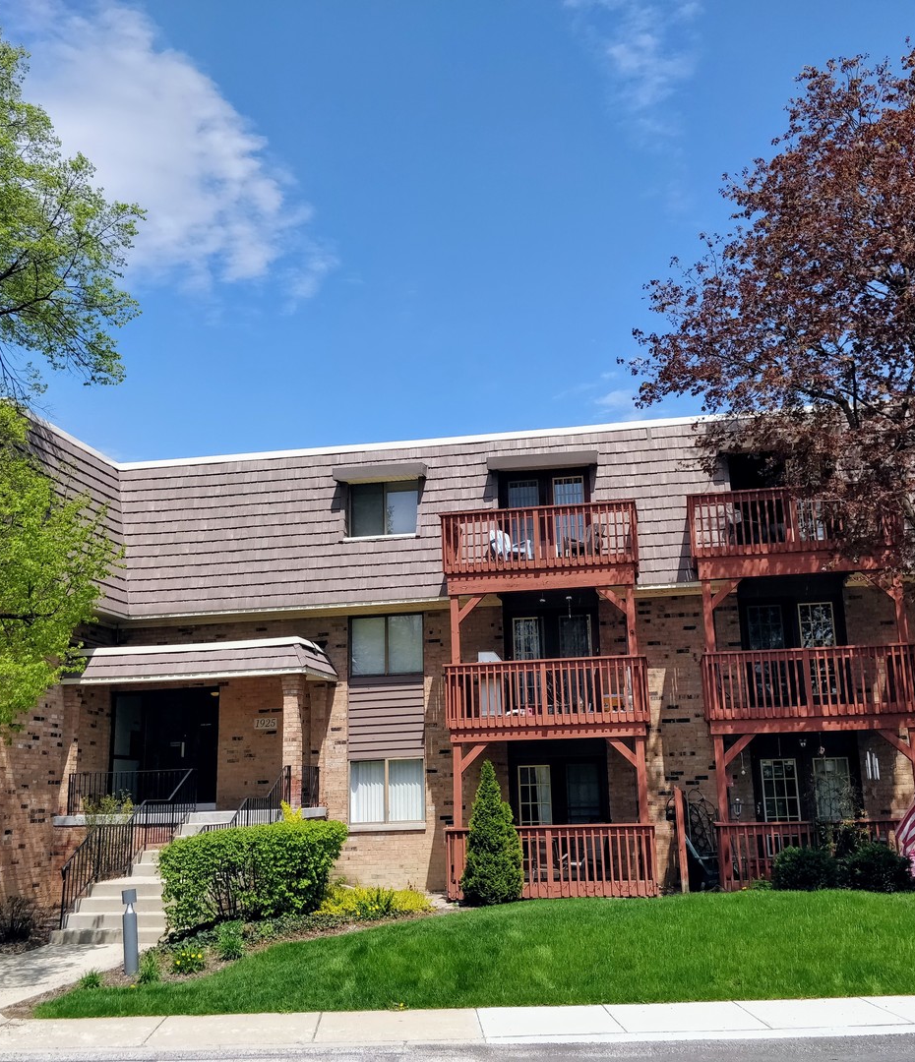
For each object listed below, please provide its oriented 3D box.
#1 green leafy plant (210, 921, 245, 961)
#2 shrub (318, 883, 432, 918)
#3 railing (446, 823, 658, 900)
[{"bbox_3d":[-3.078,5.507,13.226,0.440,0.440,0.450,-4,-11,9],"label":"green leafy plant"},{"bbox_3d":[-1.383,6.071,16.164,1.900,0.370,1.100,-4,-11,9],"label":"shrub"},{"bbox_3d":[1.637,5.591,16.776,3.458,1.106,1.500,-4,-14,9],"label":"railing"}]

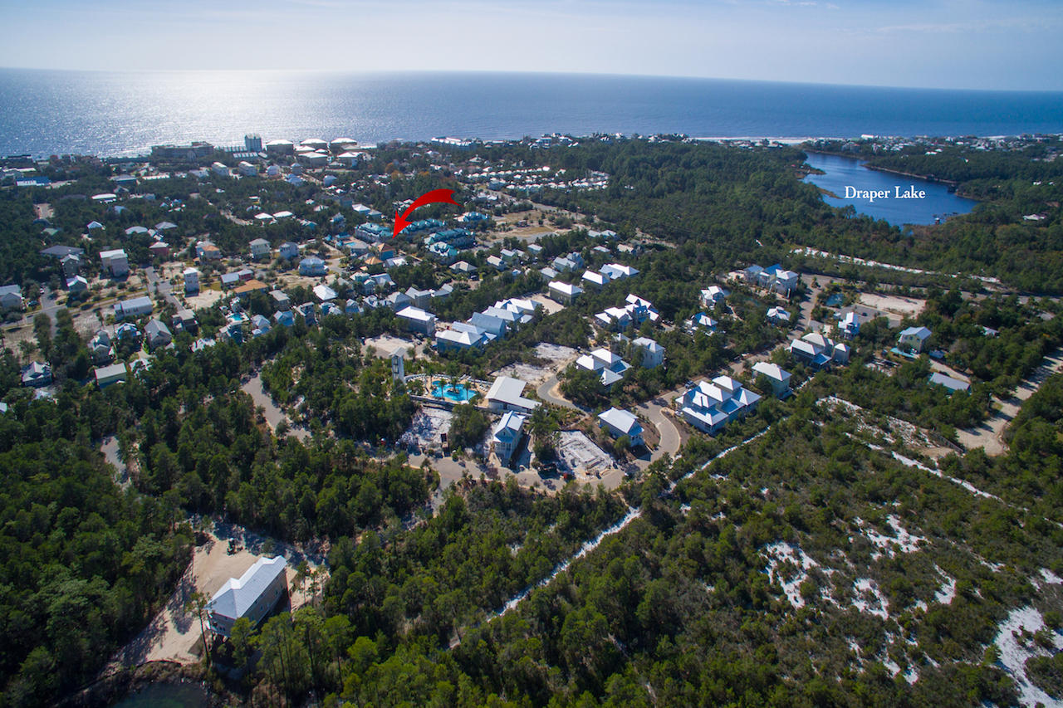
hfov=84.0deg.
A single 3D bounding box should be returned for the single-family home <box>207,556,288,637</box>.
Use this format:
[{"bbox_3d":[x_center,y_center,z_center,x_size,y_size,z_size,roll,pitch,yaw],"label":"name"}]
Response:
[{"bbox_3d":[-64.340,55.490,134.720,9.130,12.860,17.010,8,26,14],"label":"single-family home"}]

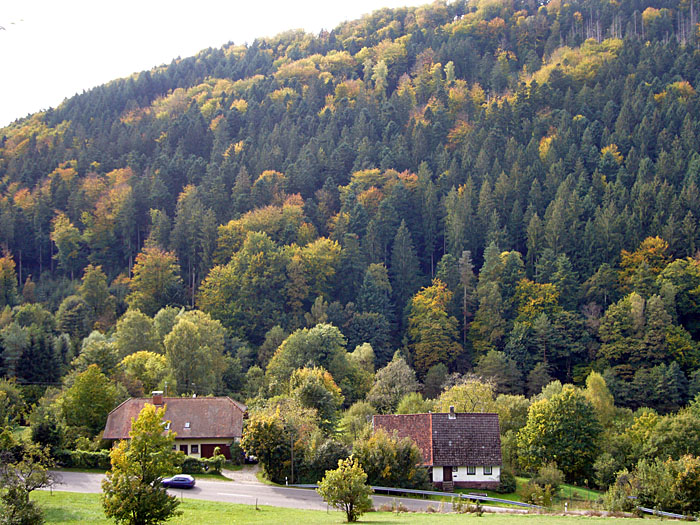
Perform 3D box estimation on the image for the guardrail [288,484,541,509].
[{"bbox_3d":[6.400,25.270,85.800,27.800,0.760,0.320,0,0,15],"label":"guardrail"}]

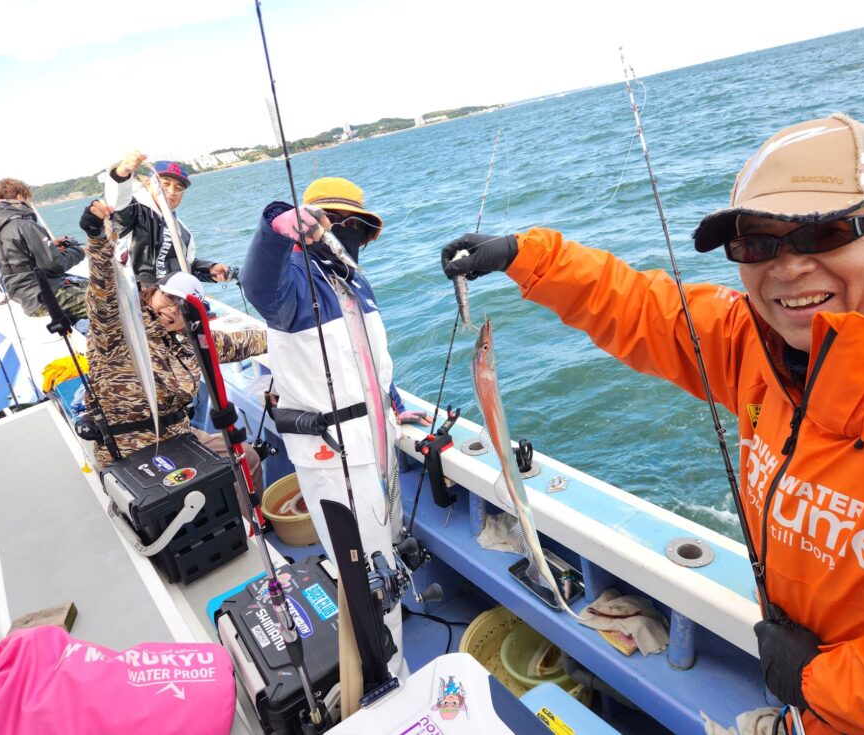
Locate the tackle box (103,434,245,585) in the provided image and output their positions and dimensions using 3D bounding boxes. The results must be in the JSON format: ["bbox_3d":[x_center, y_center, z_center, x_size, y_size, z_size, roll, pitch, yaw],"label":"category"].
[{"bbox_3d":[-0.929,0.507,2.386,0.350,0.320,0.475,-28,26,-36],"label":"tackle box"}]

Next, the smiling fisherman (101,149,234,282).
[{"bbox_3d":[-1.299,-0.263,3.580,0.620,1.720,0.680,-24,24,-30],"label":"smiling fisherman"}]

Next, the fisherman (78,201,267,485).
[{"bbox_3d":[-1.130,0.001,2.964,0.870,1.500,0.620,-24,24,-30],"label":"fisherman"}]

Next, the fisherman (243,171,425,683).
[{"bbox_3d":[-0.208,0.253,2.086,0.560,1.660,0.530,-20,22,-21],"label":"fisherman"}]

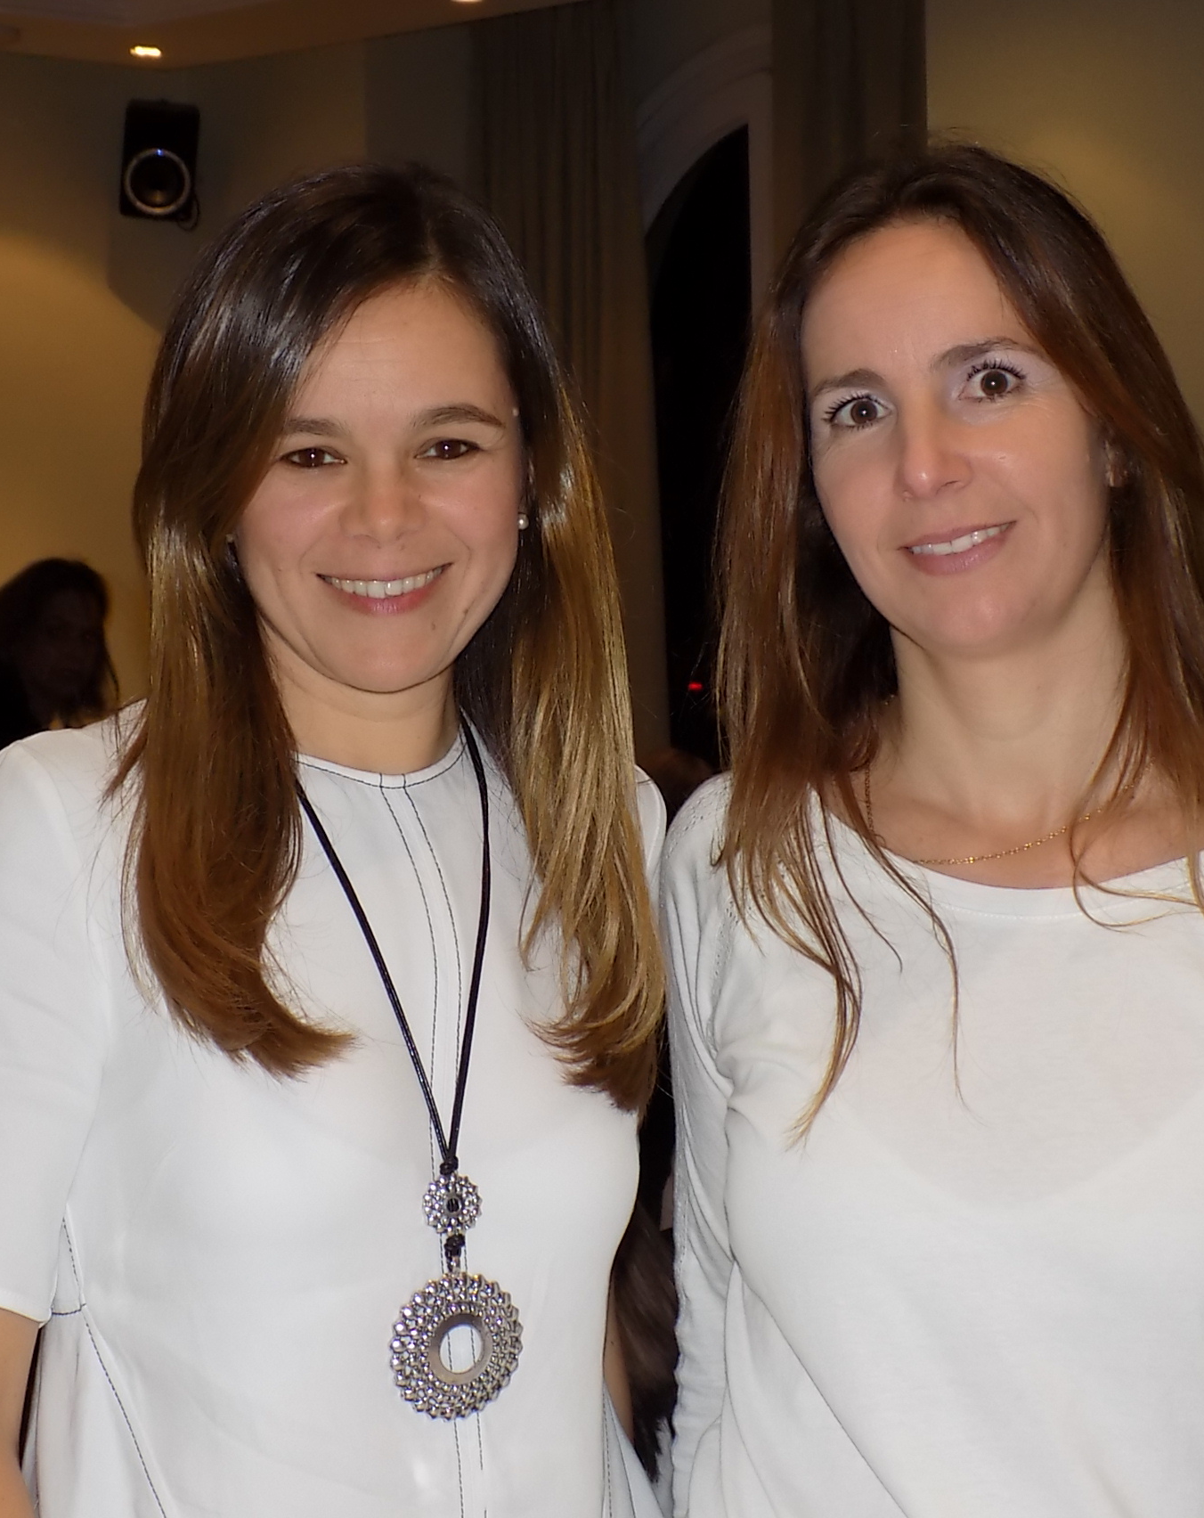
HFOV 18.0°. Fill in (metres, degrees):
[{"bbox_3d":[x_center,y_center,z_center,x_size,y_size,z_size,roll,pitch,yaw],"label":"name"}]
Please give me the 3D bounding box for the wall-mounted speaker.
[{"bbox_3d":[-1.140,-1.540,9.800,0.185,0.285,0.190,2,16,-4],"label":"wall-mounted speaker"}]

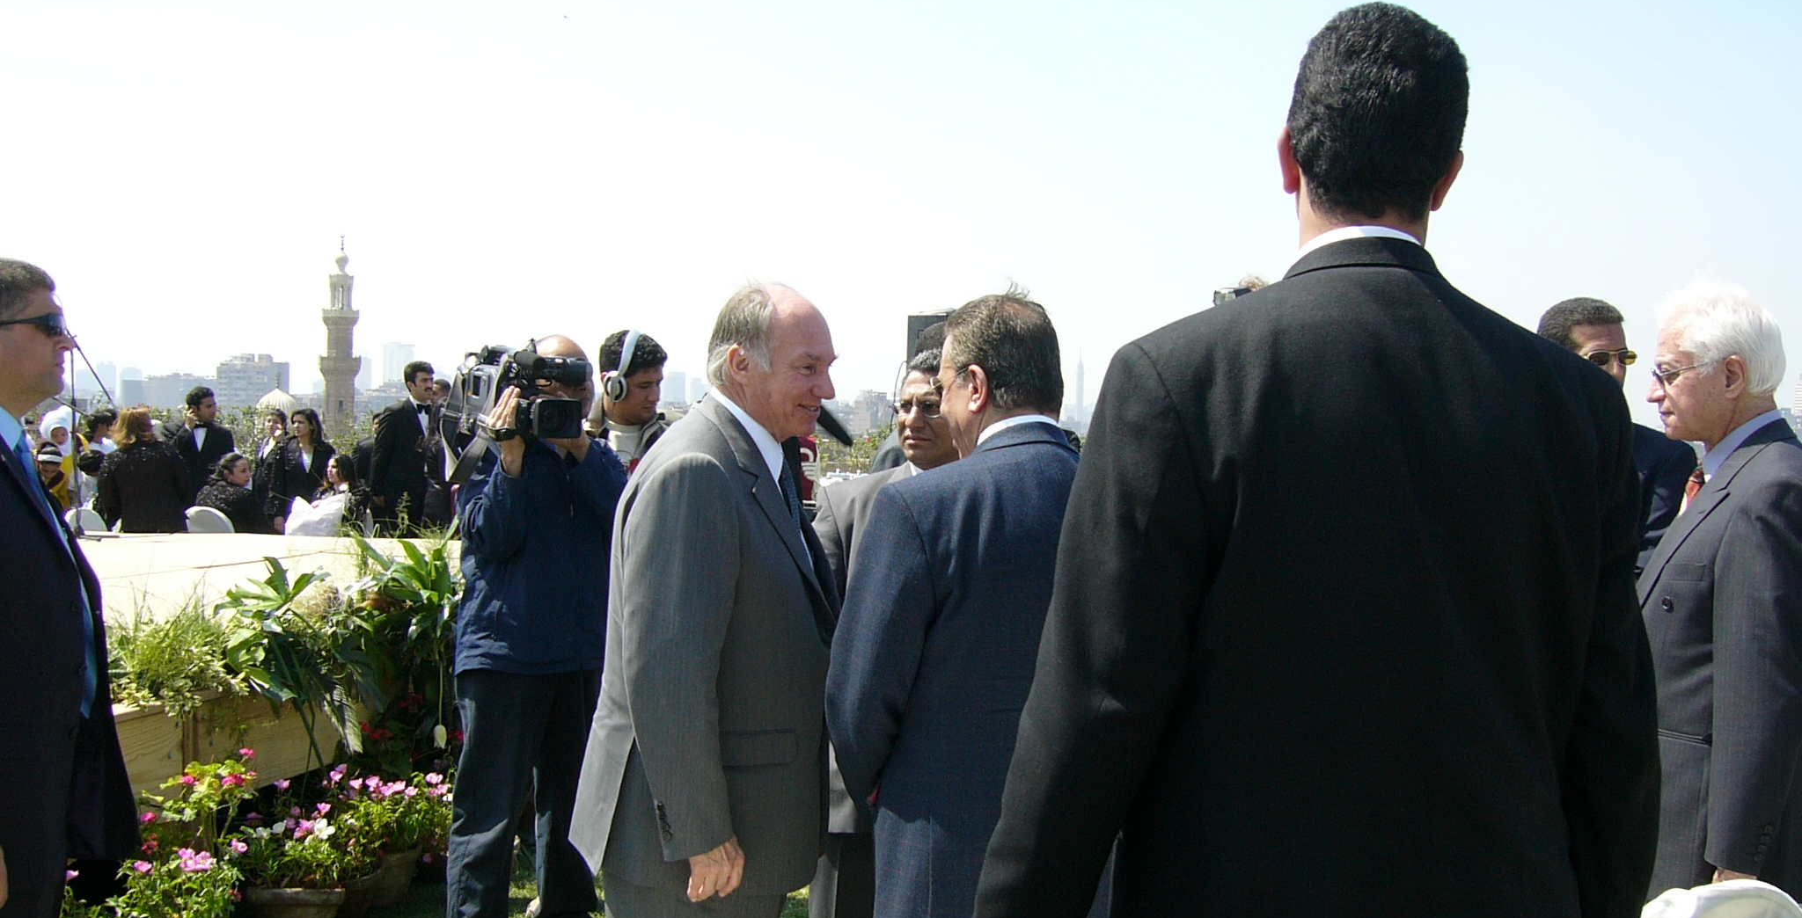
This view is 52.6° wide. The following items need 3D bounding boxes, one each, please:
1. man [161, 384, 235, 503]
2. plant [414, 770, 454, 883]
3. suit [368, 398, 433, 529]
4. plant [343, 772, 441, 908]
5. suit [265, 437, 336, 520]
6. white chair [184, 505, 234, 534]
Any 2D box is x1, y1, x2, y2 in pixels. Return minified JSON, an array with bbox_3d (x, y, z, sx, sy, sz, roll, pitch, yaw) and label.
[{"bbox_3d":[-4.700,0.370,12.300,0.550,1.730,0.360,0,1,-14],"label":"man"},{"bbox_3d":[-1.490,1.180,5.900,0.290,0.350,0.290,1,1,0],"label":"plant"},{"bbox_3d":[-3.140,0.340,11.400,0.320,1.420,0.480,1,1,31],"label":"suit"},{"bbox_3d":[-1.579,1.179,5.620,0.300,0.375,0.300,0,2,-18],"label":"plant"},{"bbox_3d":[-4.218,0.190,12.800,0.500,0.700,0.290,1,2,7],"label":"suit"},{"bbox_3d":[-4.520,0.760,12.000,0.430,0.930,0.500,1,1,6],"label":"white chair"}]

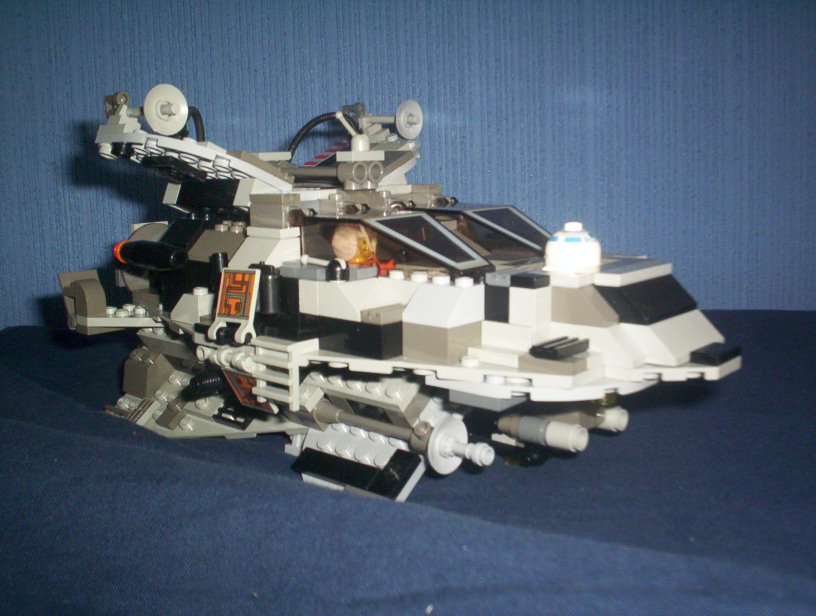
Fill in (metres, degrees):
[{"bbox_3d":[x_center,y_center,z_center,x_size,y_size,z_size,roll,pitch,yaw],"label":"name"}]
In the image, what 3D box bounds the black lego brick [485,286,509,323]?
[{"bbox_3d":[0.027,-0.002,0.245,0.008,0.010,0.008,7,12,39],"label":"black lego brick"}]

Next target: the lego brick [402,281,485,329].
[{"bbox_3d":[0.010,-0.001,0.243,0.016,0.010,0.016,7,12,39],"label":"lego brick"}]

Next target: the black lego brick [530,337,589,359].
[{"bbox_3d":[0.039,0.010,0.230,0.008,0.003,0.015,7,13,39],"label":"black lego brick"}]

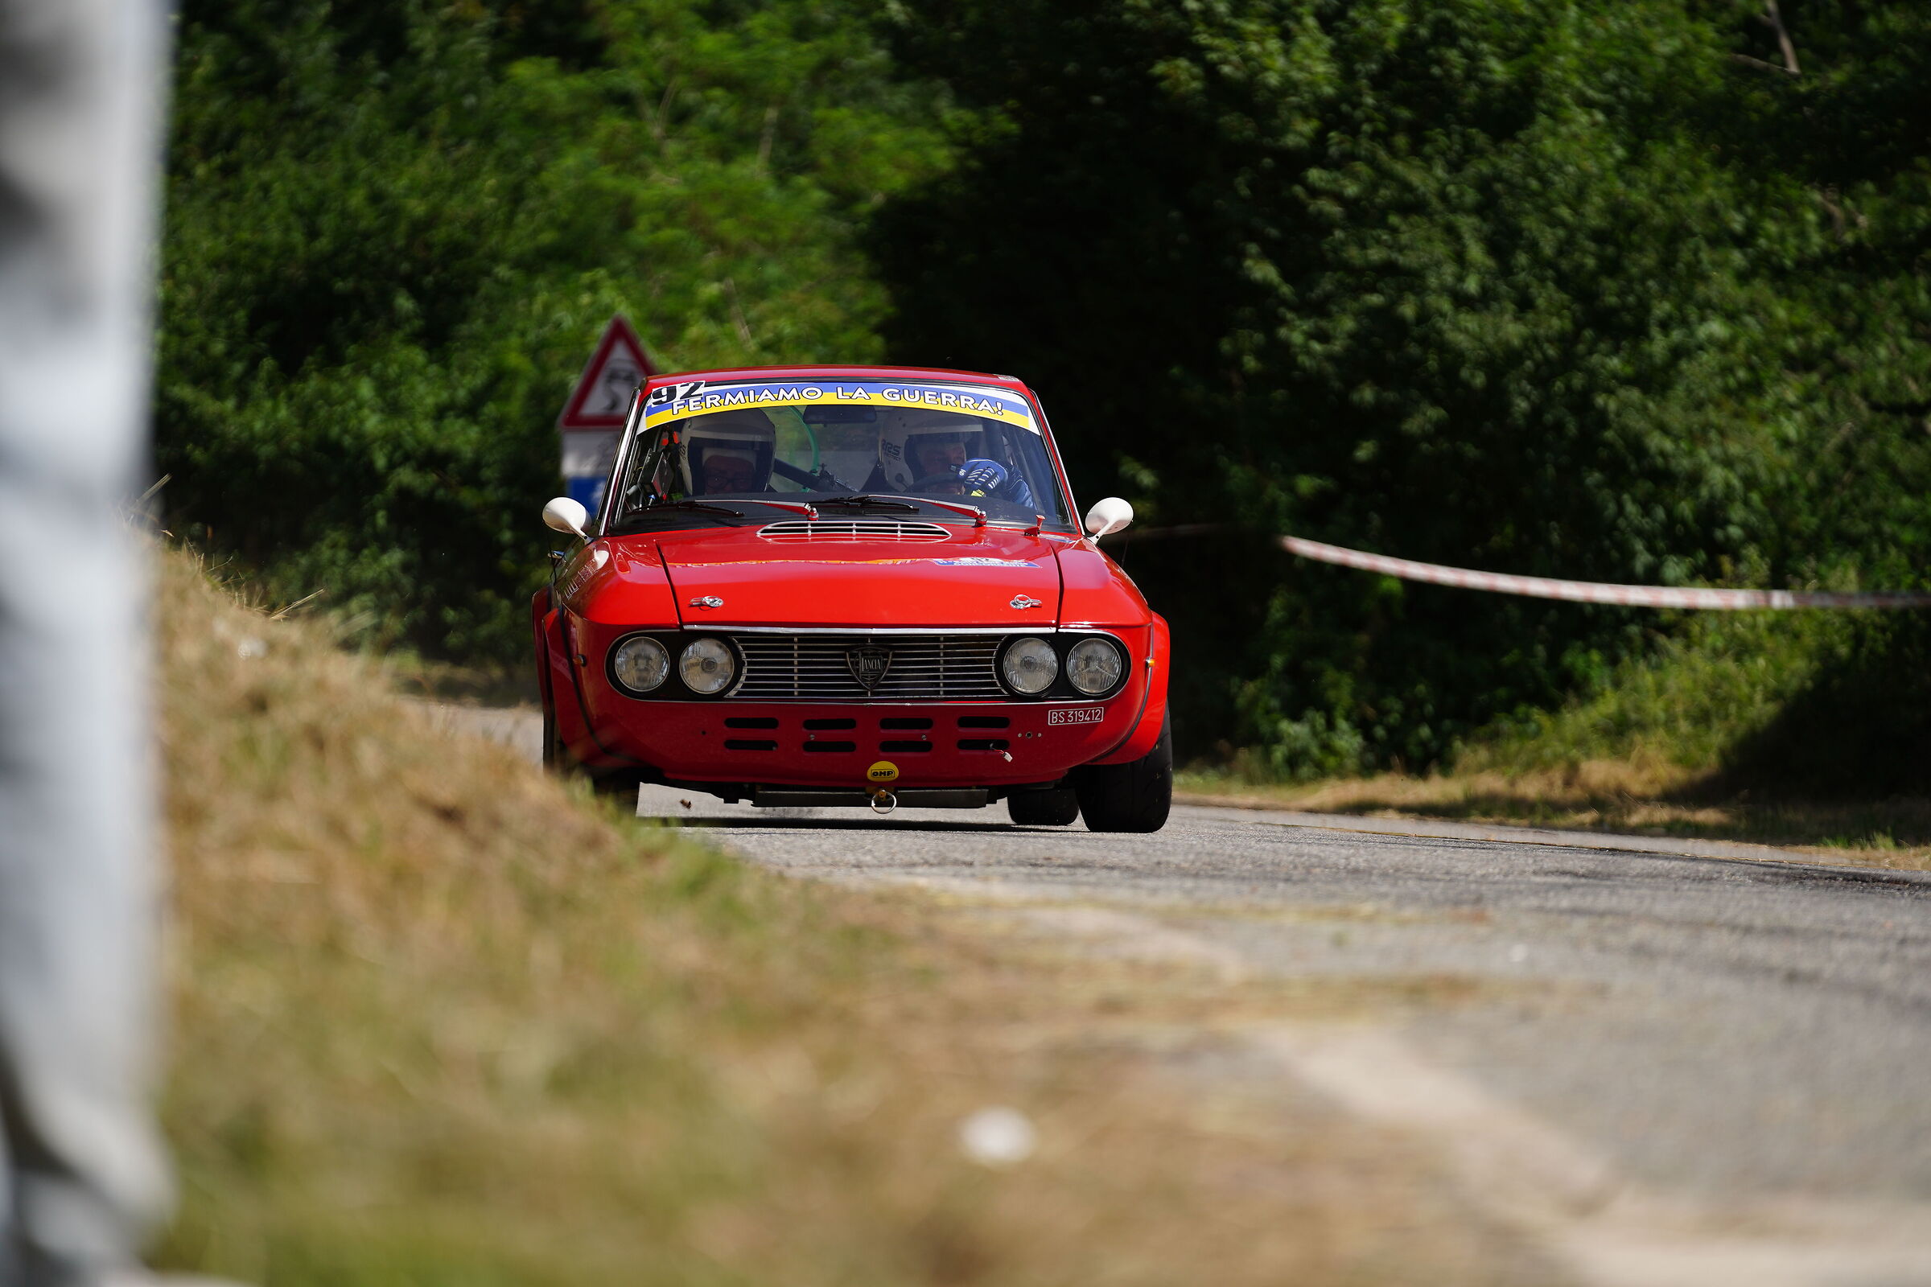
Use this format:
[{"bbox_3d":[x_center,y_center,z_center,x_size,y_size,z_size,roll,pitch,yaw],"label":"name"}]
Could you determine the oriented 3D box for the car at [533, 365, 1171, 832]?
[{"bbox_3d":[-0.346,-0.125,29.100,1.630,1.260,3.920,0,0,-3],"label":"car"}]

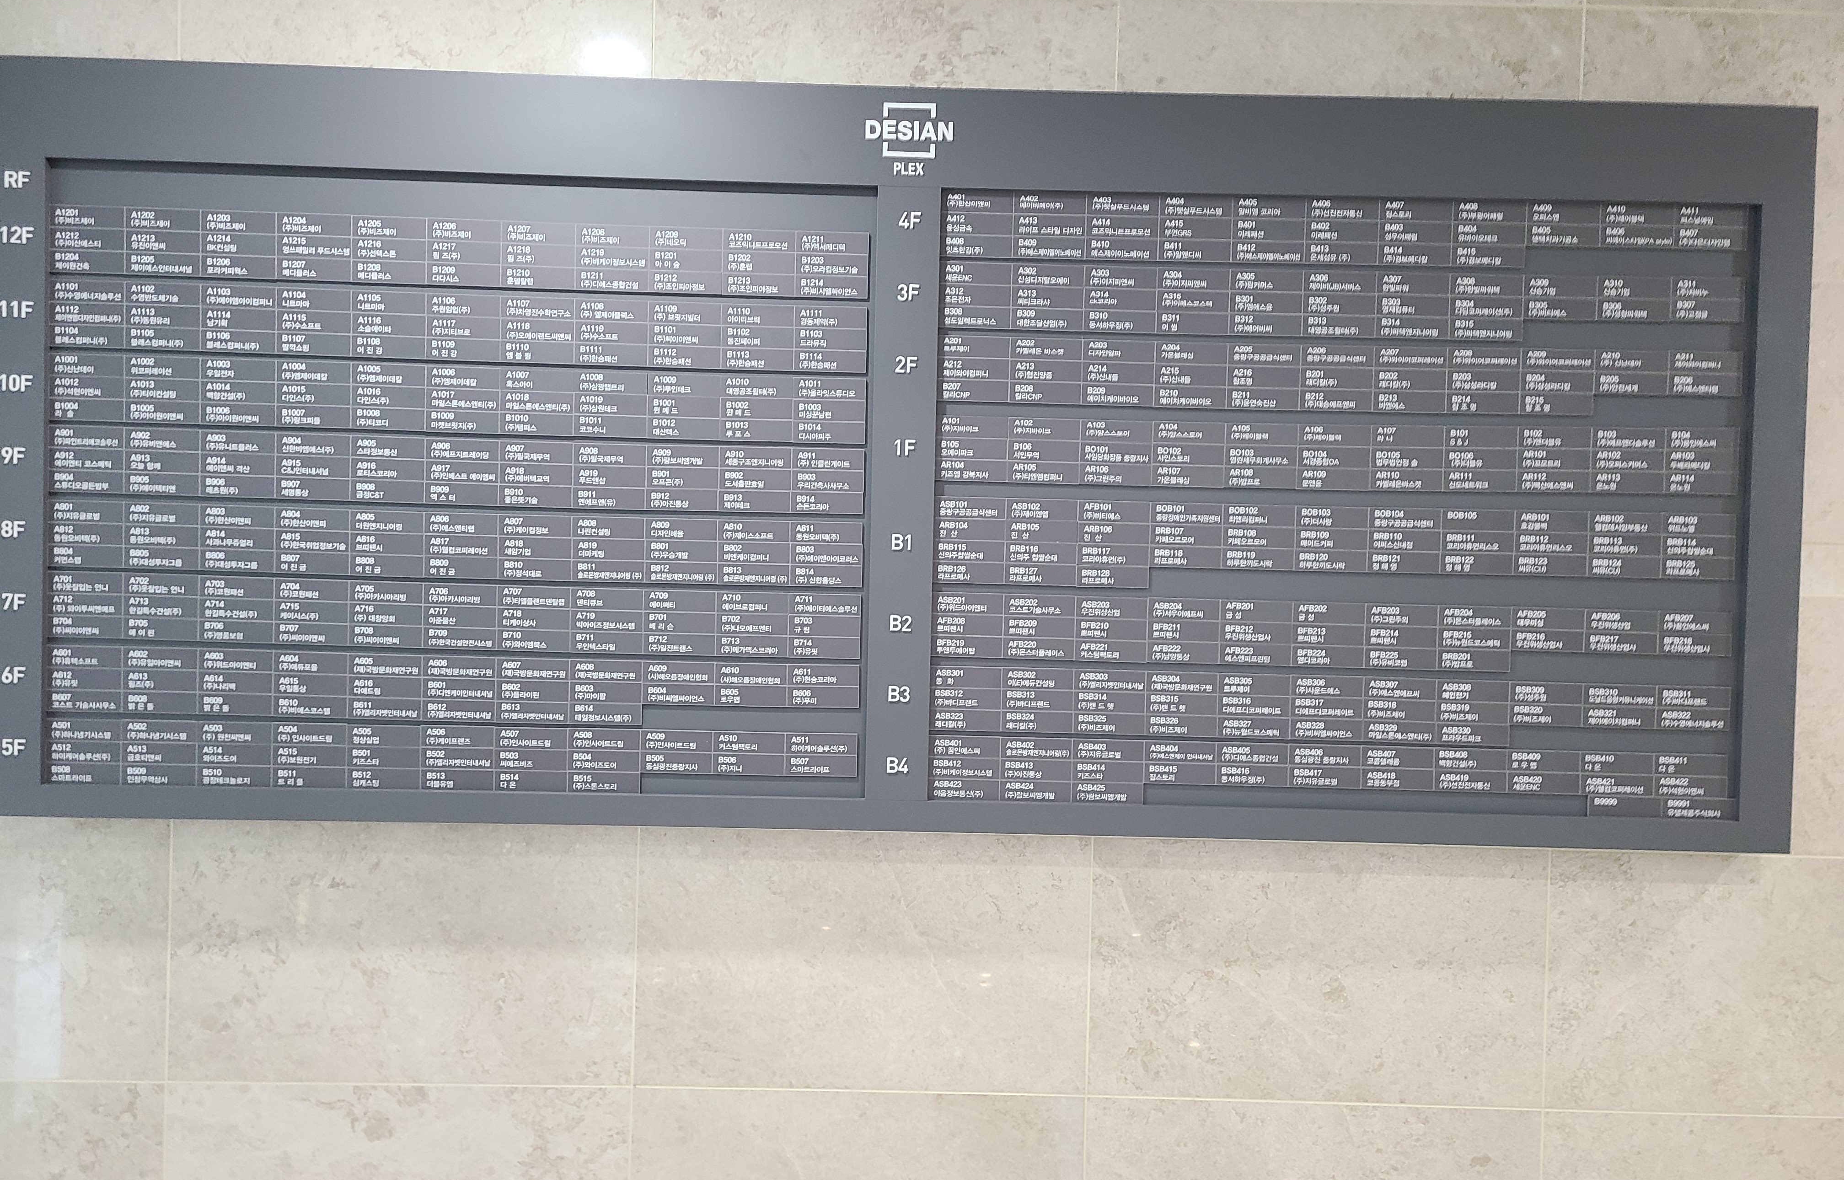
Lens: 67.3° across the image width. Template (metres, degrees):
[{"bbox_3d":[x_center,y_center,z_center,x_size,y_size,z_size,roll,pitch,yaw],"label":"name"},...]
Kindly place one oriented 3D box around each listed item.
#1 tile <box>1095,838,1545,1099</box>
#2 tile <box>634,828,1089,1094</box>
[{"bbox_3d":[0.613,0.592,2.155,0.700,0.400,0.020,1,1,-1],"label":"tile"},{"bbox_3d":[-0.091,0.574,2.145,0.700,0.400,0.020,1,1,-1],"label":"tile"}]

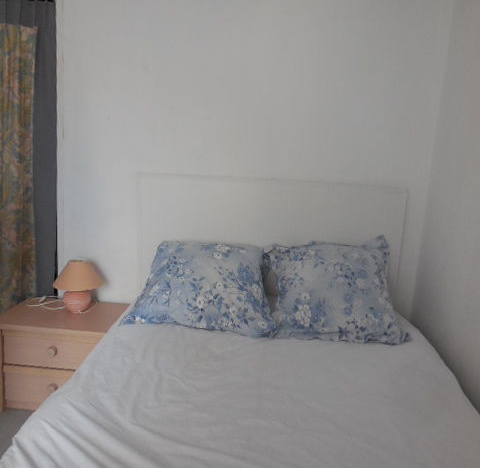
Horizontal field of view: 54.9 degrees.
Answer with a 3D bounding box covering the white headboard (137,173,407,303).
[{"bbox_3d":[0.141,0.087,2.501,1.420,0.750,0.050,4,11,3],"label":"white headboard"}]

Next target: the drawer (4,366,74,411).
[{"bbox_3d":[-0.914,0.741,2.468,0.490,0.225,0.350,4,11,3],"label":"drawer"}]

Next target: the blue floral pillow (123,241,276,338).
[{"bbox_3d":[-0.178,0.249,2.303,0.700,0.480,0.170,4,-31,3],"label":"blue floral pillow"}]

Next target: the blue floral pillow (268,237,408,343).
[{"bbox_3d":[0.452,0.273,2.280,0.680,0.490,0.170,4,-31,3],"label":"blue floral pillow"}]

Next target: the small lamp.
[{"bbox_3d":[-0.853,0.277,2.455,0.280,0.275,0.280,4,11,3],"label":"small lamp"}]

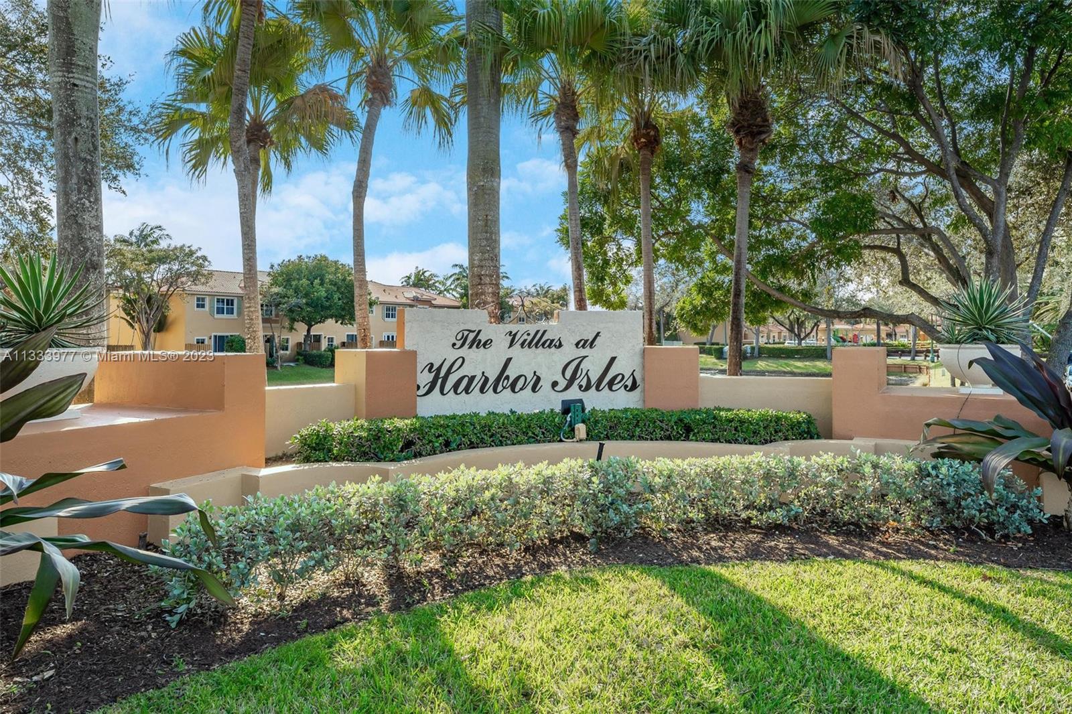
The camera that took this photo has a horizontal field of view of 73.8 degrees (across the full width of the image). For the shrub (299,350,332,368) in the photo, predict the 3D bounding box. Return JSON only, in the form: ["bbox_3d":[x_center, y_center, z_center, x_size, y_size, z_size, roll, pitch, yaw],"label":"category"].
[{"bbox_3d":[-14.183,0.135,46.029,2.100,1.240,1.700,0,2,0],"label":"shrub"}]

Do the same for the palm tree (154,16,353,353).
[{"bbox_3d":[-5.729,-2.794,14.416,4.000,8.240,3.900,0,2,0],"label":"palm tree"}]

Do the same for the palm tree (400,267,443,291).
[{"bbox_3d":[-15.202,-6.465,94.839,5.600,11.100,5.400,0,2,0],"label":"palm tree"}]

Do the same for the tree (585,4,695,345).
[{"bbox_3d":[2.146,-2.974,14.610,2.600,8.590,2.700,0,2,0],"label":"tree"}]

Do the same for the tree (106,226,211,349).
[{"bbox_3d":[-23.872,-3.538,44.908,6.700,8.530,6.300,0,2,0],"label":"tree"}]

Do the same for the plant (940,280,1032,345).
[{"bbox_3d":[4.892,-0.489,7.788,1.000,0.700,0.970,0,2,0],"label":"plant"}]

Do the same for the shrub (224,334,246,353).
[{"bbox_3d":[-20.594,-0.529,49.009,1.650,2.040,1.600,0,2,0],"label":"shrub"}]

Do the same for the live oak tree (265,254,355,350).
[{"bbox_3d":[-15.994,-3.410,50.916,6.800,7.880,6.500,0,2,0],"label":"live oak tree"}]

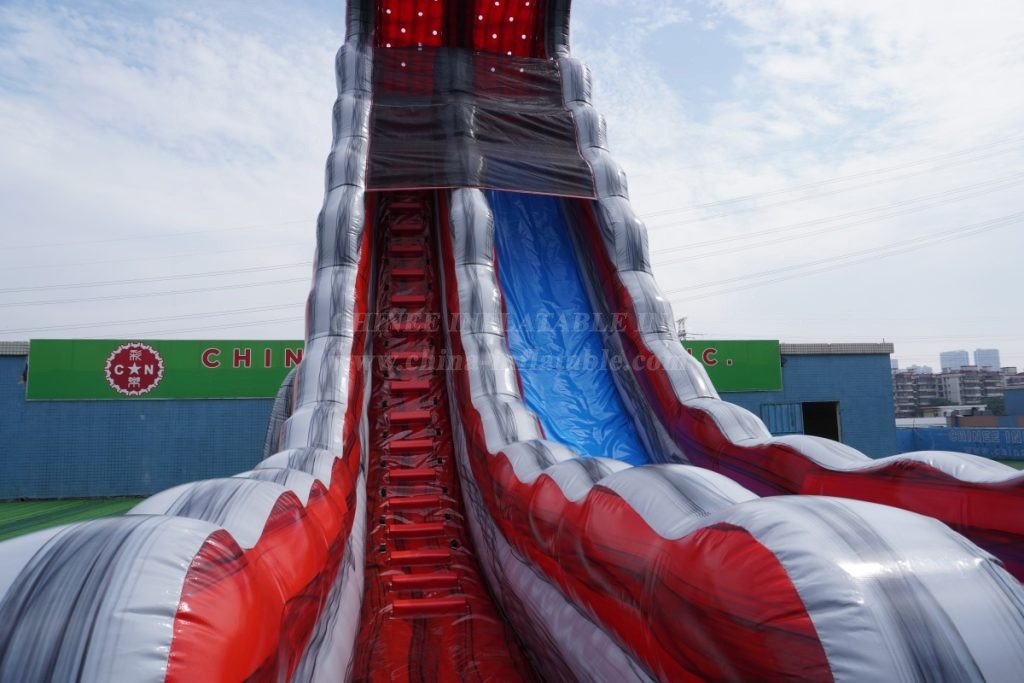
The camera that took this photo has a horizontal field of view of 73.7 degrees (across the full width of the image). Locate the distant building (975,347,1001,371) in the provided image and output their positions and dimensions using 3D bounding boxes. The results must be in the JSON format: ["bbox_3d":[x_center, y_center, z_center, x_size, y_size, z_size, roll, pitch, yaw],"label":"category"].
[{"bbox_3d":[626.980,60.330,893.990,25.000,98.460,20.000,-4,-8,25],"label":"distant building"}]

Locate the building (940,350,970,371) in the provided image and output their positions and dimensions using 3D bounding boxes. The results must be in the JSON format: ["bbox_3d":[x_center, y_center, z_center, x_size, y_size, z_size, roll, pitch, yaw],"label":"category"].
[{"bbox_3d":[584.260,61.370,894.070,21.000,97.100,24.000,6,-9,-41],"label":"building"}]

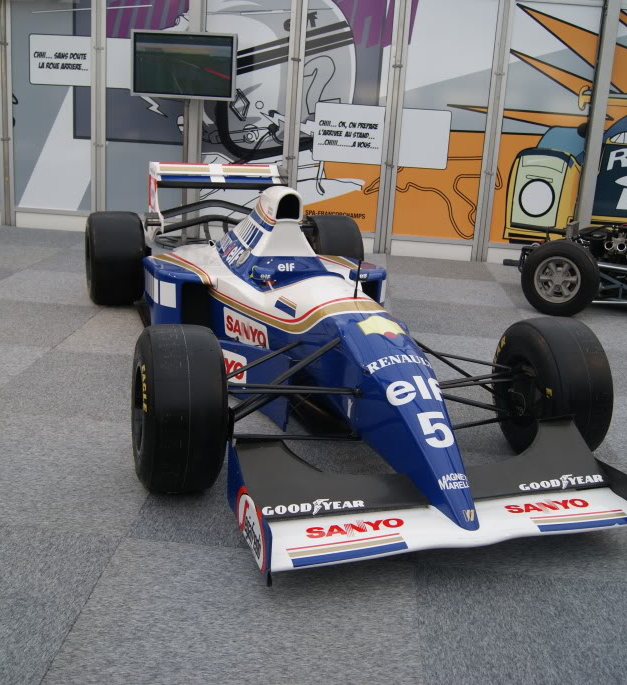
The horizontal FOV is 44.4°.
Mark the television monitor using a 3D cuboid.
[{"bbox_3d":[-1.358,-2.914,8.099,1.110,0.660,0.100,6,16,7],"label":"television monitor"}]

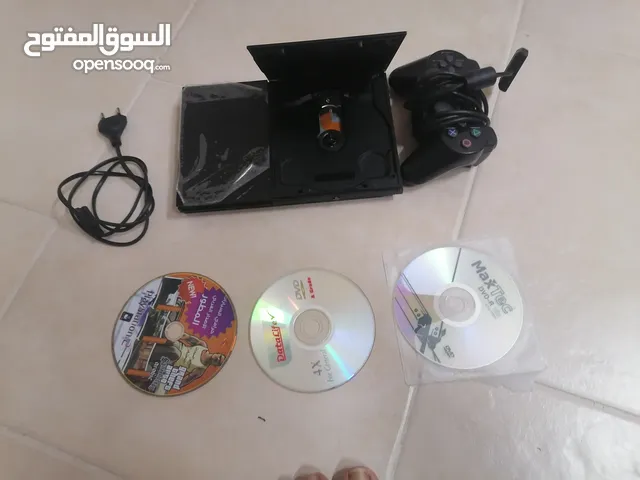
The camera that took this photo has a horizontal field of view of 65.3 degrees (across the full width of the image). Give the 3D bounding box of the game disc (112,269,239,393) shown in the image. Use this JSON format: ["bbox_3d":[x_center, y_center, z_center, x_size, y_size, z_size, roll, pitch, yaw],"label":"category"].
[{"bbox_3d":[-0.139,0.087,0.477,0.120,0.002,0.120,-1,65,3],"label":"game disc"}]

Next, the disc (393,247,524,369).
[{"bbox_3d":[0.130,0.061,0.473,0.120,0.002,0.120,-1,65,3],"label":"disc"}]

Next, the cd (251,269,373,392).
[{"bbox_3d":[-0.007,0.082,0.472,0.120,0.002,0.120,-4,65,1],"label":"cd"}]

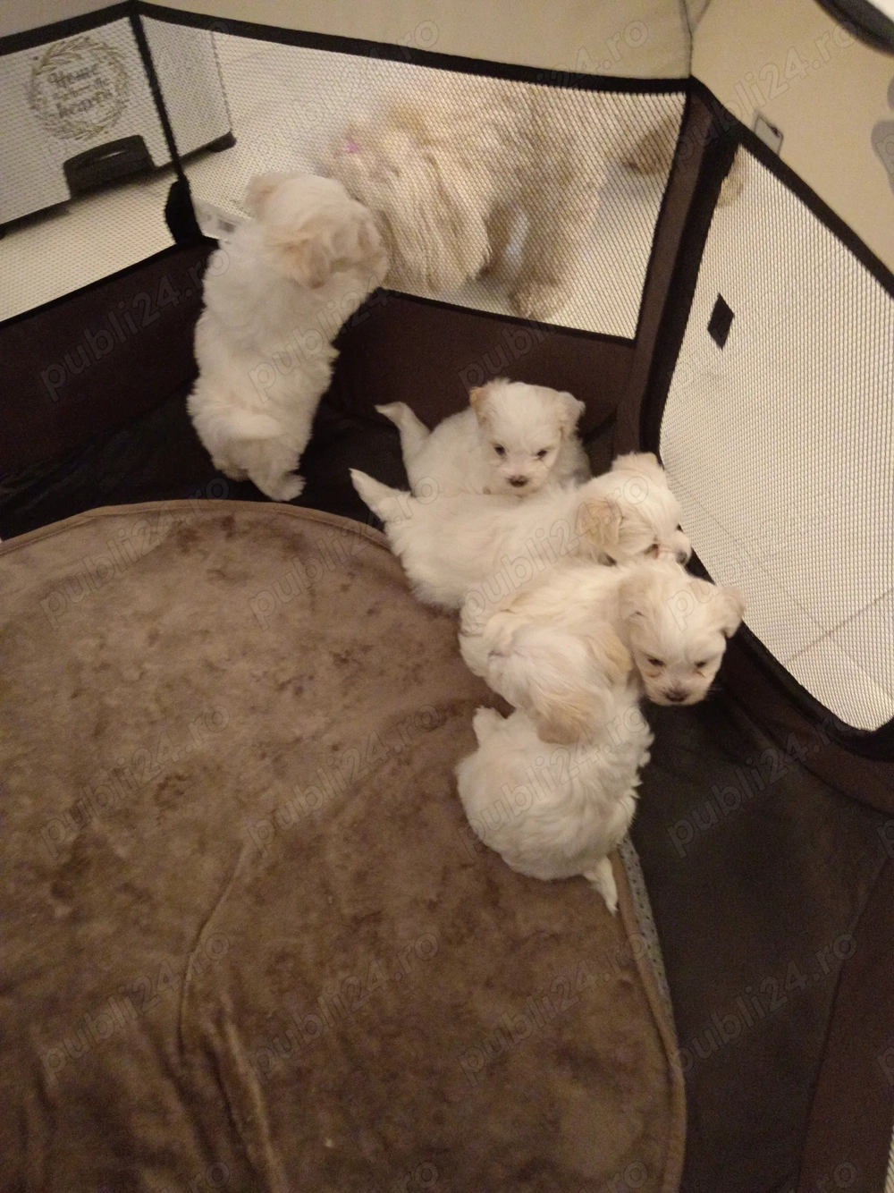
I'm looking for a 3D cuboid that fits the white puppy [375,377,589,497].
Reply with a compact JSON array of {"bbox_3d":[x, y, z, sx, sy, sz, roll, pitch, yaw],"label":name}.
[{"bbox_3d":[0.045,-0.145,0.947,0.225,0.155,0.125,27,59,18],"label":"white puppy"}]

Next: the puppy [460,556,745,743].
[{"bbox_3d":[0.125,0.031,0.824,0.260,0.155,0.135,17,57,11],"label":"puppy"}]

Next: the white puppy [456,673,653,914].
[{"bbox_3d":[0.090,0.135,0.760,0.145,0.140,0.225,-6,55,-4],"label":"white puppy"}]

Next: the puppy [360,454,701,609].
[{"bbox_3d":[0.065,-0.049,0.880,0.295,0.155,0.125,8,55,6],"label":"puppy"}]

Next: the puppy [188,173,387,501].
[{"bbox_3d":[-0.160,-0.252,0.939,0.150,0.290,0.190,19,57,13],"label":"puppy"}]

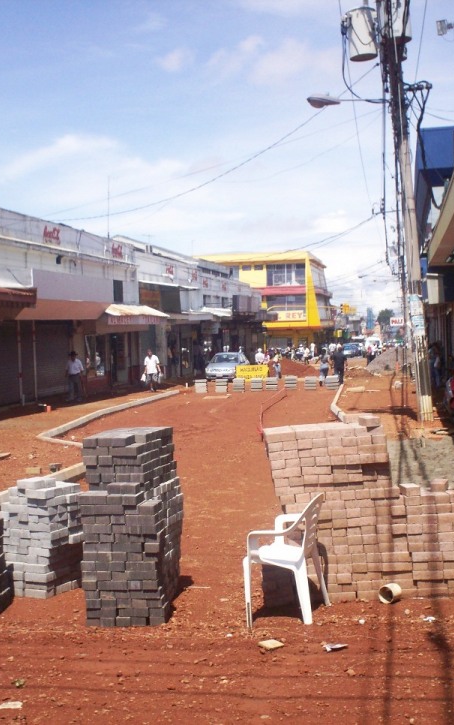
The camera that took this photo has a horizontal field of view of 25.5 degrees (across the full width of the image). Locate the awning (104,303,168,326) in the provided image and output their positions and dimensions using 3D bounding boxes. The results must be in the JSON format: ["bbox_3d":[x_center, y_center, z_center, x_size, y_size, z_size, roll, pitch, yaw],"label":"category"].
[{"bbox_3d":[-3.692,-1.946,41.000,1.200,0.850,6.300,-1,2,10],"label":"awning"}]

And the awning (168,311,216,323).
[{"bbox_3d":[-1.987,-2.257,49.300,1.200,0.500,8.800,-1,2,10],"label":"awning"}]

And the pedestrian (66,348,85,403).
[{"bbox_3d":[-5.009,0.447,32.969,0.580,1.670,0.400,-1,2,13],"label":"pedestrian"}]

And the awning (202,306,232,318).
[{"bbox_3d":[-0.279,-3.231,64.580,1.250,0.650,7.000,-1,2,10],"label":"awning"}]

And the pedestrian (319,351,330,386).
[{"bbox_3d":[4.326,0.230,44.500,0.520,1.630,0.480,-1,2,10],"label":"pedestrian"}]

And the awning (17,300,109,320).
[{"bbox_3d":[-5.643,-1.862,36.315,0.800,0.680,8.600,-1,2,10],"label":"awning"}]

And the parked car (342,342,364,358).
[{"bbox_3d":[13.137,-1.246,104.362,1.750,1.500,4.300,0,2,19],"label":"parked car"}]

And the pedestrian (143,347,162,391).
[{"bbox_3d":[-2.951,0.317,39.800,0.680,1.690,0.450,-1,2,5],"label":"pedestrian"}]

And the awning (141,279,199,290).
[{"bbox_3d":[-2.801,-3.913,50.868,1.000,0.300,11.000,-1,2,10],"label":"awning"}]

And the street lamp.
[{"bbox_3d":[2.667,-5.936,22.854,1.740,0.320,0.320,-1,2,10],"label":"street lamp"}]

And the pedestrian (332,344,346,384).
[{"bbox_3d":[5.080,0.149,45.300,0.600,1.700,0.420,-1,2,10],"label":"pedestrian"}]

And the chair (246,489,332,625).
[{"bbox_3d":[0.410,1.273,6.600,0.540,0.800,0.560,-1,2,10],"label":"chair"}]

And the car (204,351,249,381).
[{"bbox_3d":[0.036,0.218,52.200,1.680,1.410,4.300,-1,2,10],"label":"car"}]

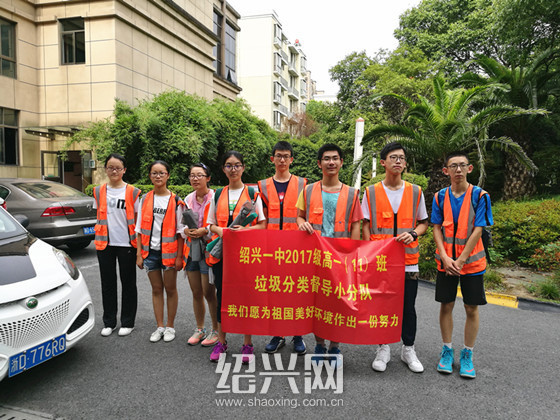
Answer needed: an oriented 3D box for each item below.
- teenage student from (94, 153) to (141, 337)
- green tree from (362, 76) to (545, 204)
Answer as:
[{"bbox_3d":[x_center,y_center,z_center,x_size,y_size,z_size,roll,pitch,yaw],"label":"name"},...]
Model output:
[{"bbox_3d":[-1.511,0.317,4.100,0.430,1.675,0.290,0,4,-8],"label":"teenage student"},{"bbox_3d":[3.545,-1.082,9.087,3.800,3.288,3.700,1,4,0],"label":"green tree"}]

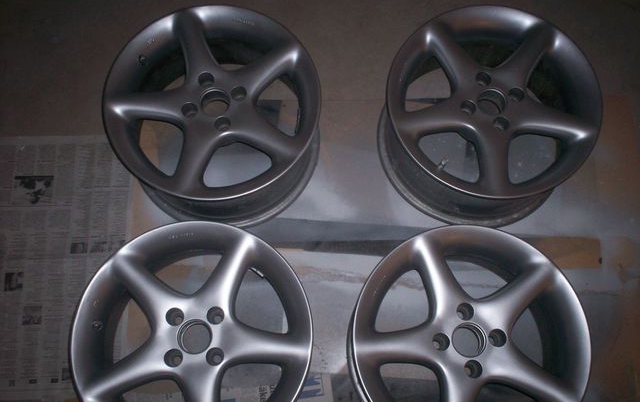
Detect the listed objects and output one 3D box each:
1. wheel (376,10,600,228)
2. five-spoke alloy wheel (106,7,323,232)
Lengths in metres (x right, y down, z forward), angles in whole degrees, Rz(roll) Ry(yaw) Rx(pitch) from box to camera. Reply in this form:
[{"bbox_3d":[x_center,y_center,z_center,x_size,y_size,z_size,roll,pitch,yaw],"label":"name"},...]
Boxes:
[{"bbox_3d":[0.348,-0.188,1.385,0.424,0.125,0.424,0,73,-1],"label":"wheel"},{"bbox_3d":[-0.214,-0.174,1.413,0.424,0.206,0.424,0,73,-1],"label":"five-spoke alloy wheel"}]

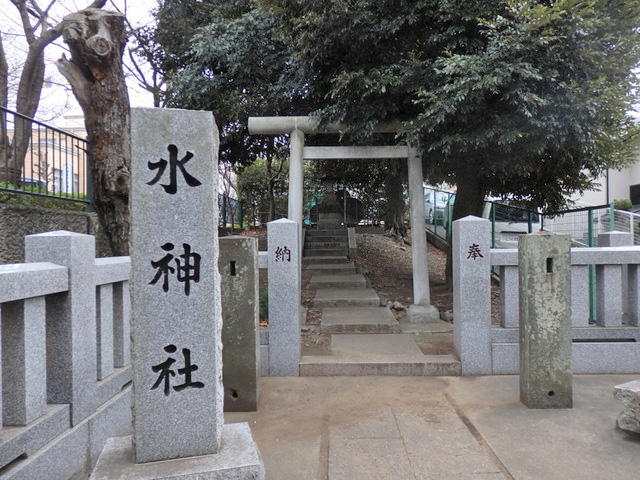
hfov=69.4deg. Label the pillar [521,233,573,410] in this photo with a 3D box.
[{"bbox_3d":[1.920,0.666,3.940,0.360,1.480,0.190,-1,0,1],"label":"pillar"}]

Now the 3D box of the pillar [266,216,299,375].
[{"bbox_3d":[-0.380,0.597,5.020,0.320,1.660,0.310,-1,0,1],"label":"pillar"}]

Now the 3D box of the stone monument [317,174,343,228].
[{"bbox_3d":[0.270,-1.070,13.100,0.740,1.600,0.720,-1,0,1],"label":"stone monument"}]

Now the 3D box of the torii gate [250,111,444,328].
[{"bbox_3d":[0.570,-0.340,7.380,3.400,3.240,0.440,-1,0,1],"label":"torii gate"}]

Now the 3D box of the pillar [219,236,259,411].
[{"bbox_3d":[-0.710,0.697,3.930,0.355,1.470,0.200,-1,0,1],"label":"pillar"}]

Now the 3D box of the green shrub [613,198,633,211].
[{"bbox_3d":[7.860,-0.880,12.000,0.500,0.380,0.450,-1,0,1],"label":"green shrub"}]

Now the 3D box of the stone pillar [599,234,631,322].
[{"bbox_3d":[3.920,0.480,6.130,0.280,1.220,0.280,-1,0,1],"label":"stone pillar"}]

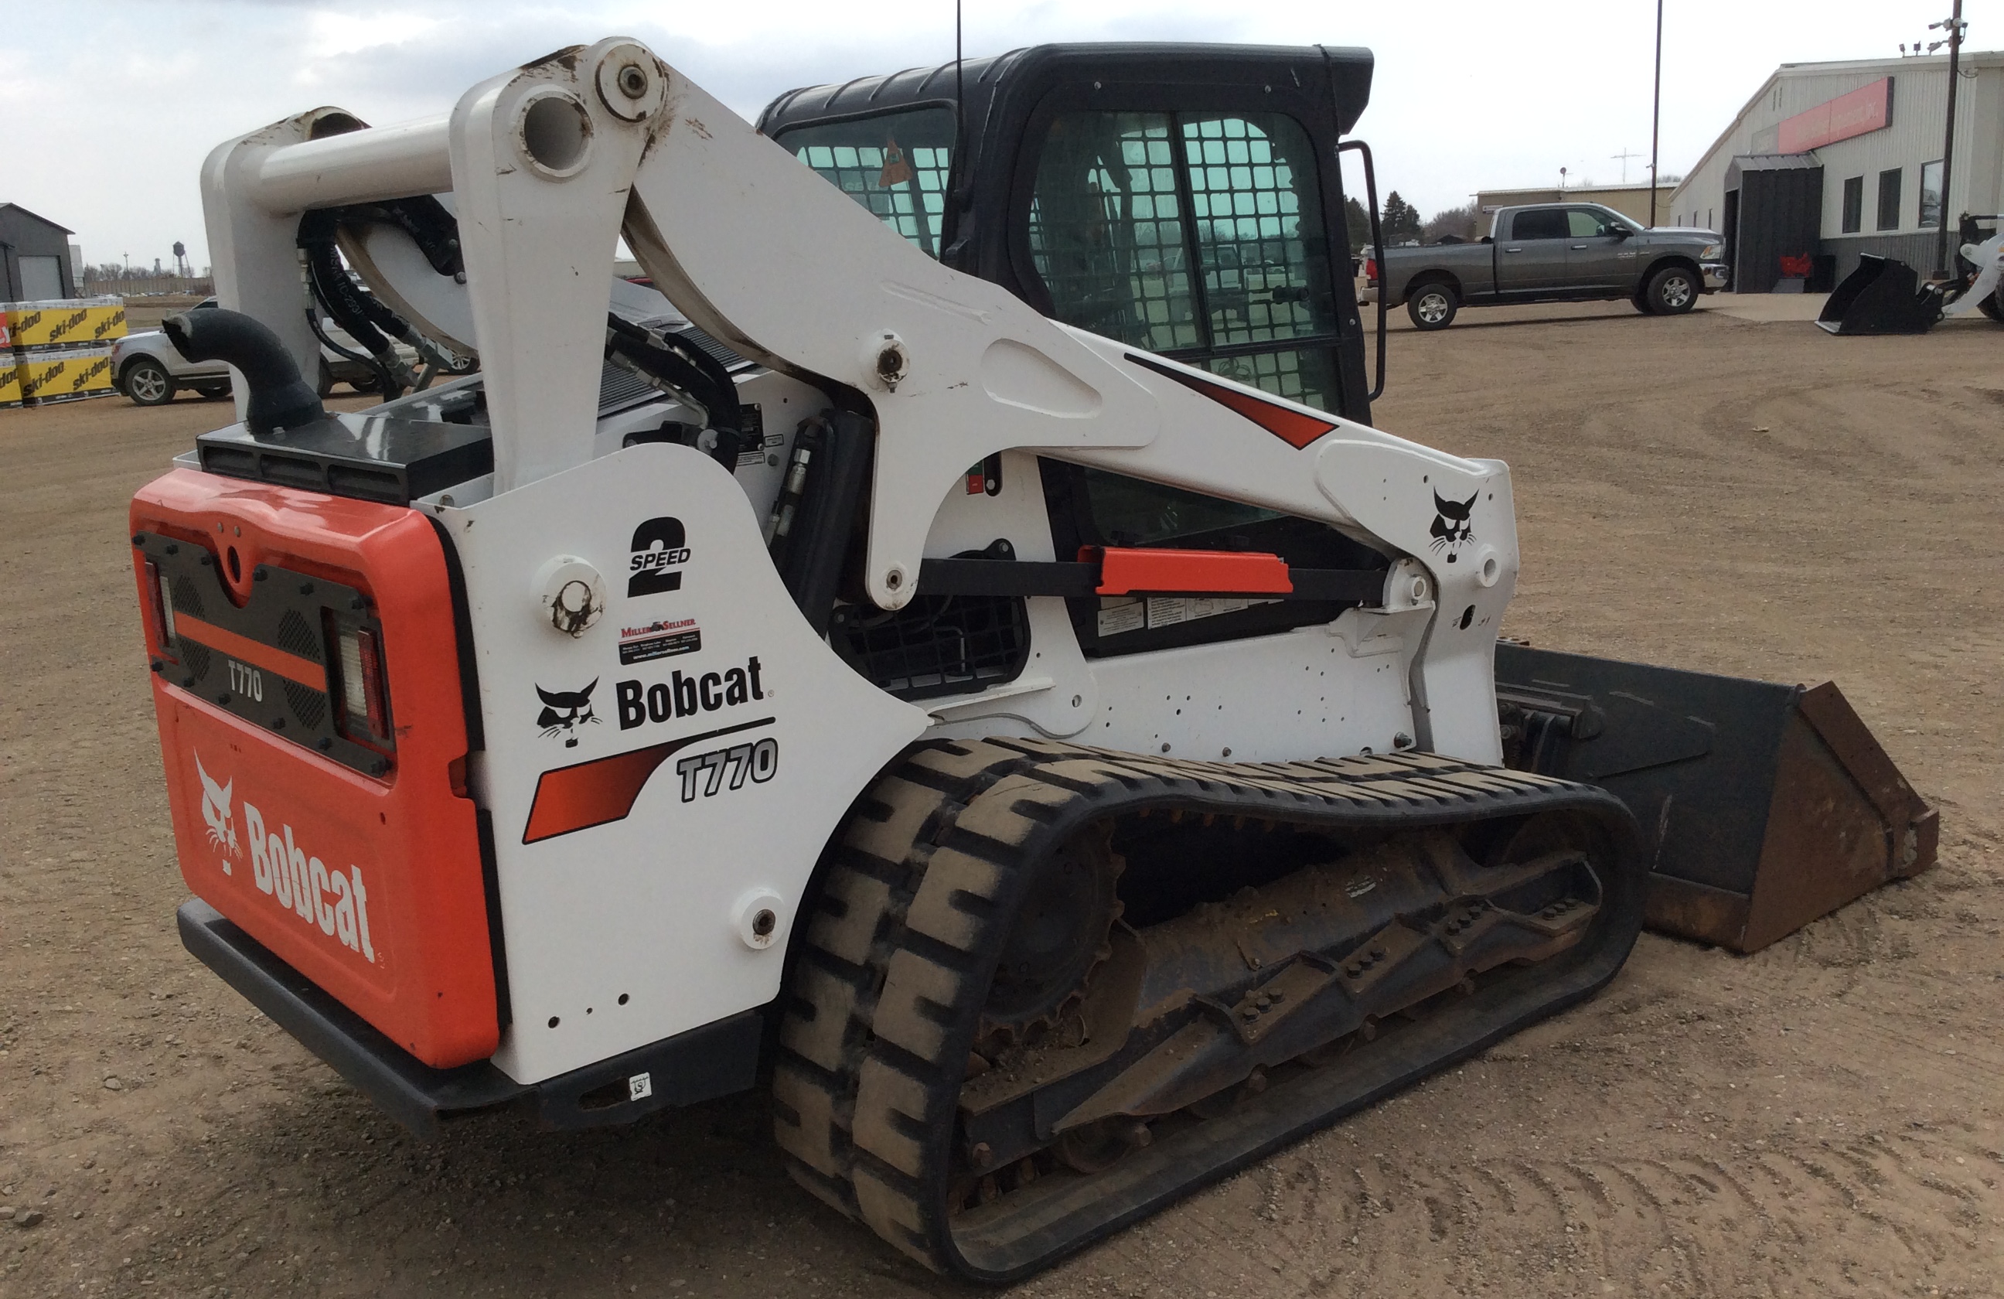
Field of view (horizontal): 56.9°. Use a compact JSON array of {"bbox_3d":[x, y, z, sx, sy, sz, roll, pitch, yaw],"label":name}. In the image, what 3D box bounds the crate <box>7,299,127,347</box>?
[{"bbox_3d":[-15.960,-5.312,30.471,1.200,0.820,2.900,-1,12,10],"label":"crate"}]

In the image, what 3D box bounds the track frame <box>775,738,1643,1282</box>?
[{"bbox_3d":[0.492,0.459,3.587,2.000,0.800,0.450,-12,15,-38],"label":"track frame"}]

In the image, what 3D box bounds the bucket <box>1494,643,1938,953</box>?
[{"bbox_3d":[1.377,0.189,5.188,0.980,0.578,2.030,-12,15,-38],"label":"bucket"}]

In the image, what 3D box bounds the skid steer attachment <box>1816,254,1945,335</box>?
[{"bbox_3d":[12.258,-4.927,25.577,1.350,1.000,2.200,4,14,27],"label":"skid steer attachment"}]

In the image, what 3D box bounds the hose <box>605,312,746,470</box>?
[{"bbox_3d":[-0.552,-0.404,3.011,0.280,0.275,0.160,-12,15,-38],"label":"hose"}]

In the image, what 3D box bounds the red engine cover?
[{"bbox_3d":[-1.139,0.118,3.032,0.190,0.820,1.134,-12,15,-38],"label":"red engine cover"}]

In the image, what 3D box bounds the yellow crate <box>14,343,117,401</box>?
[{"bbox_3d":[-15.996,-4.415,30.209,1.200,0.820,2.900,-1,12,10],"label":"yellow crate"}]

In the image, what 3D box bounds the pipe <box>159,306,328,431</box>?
[{"bbox_3d":[-1.445,-0.541,3.536,0.278,0.228,0.140,-12,15,-38],"label":"pipe"}]

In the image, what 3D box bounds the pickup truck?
[{"bbox_3d":[9.036,-6.503,31.283,6.030,1.970,2.020,-1,12,10],"label":"pickup truck"}]

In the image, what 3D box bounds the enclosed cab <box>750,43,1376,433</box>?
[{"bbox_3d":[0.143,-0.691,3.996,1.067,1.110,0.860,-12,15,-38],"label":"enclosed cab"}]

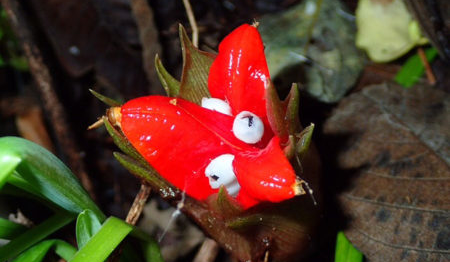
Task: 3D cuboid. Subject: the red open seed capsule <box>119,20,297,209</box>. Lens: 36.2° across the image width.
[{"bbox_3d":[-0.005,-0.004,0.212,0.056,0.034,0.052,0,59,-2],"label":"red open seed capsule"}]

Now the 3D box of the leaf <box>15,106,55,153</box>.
[{"bbox_3d":[-0.070,0.000,0.255,0.011,0.006,0.023,-33,60,-22],"label":"leaf"}]

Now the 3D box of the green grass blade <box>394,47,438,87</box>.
[{"bbox_3d":[0.078,-0.026,0.280,0.025,0.005,0.010,-36,61,-24],"label":"green grass blade"}]

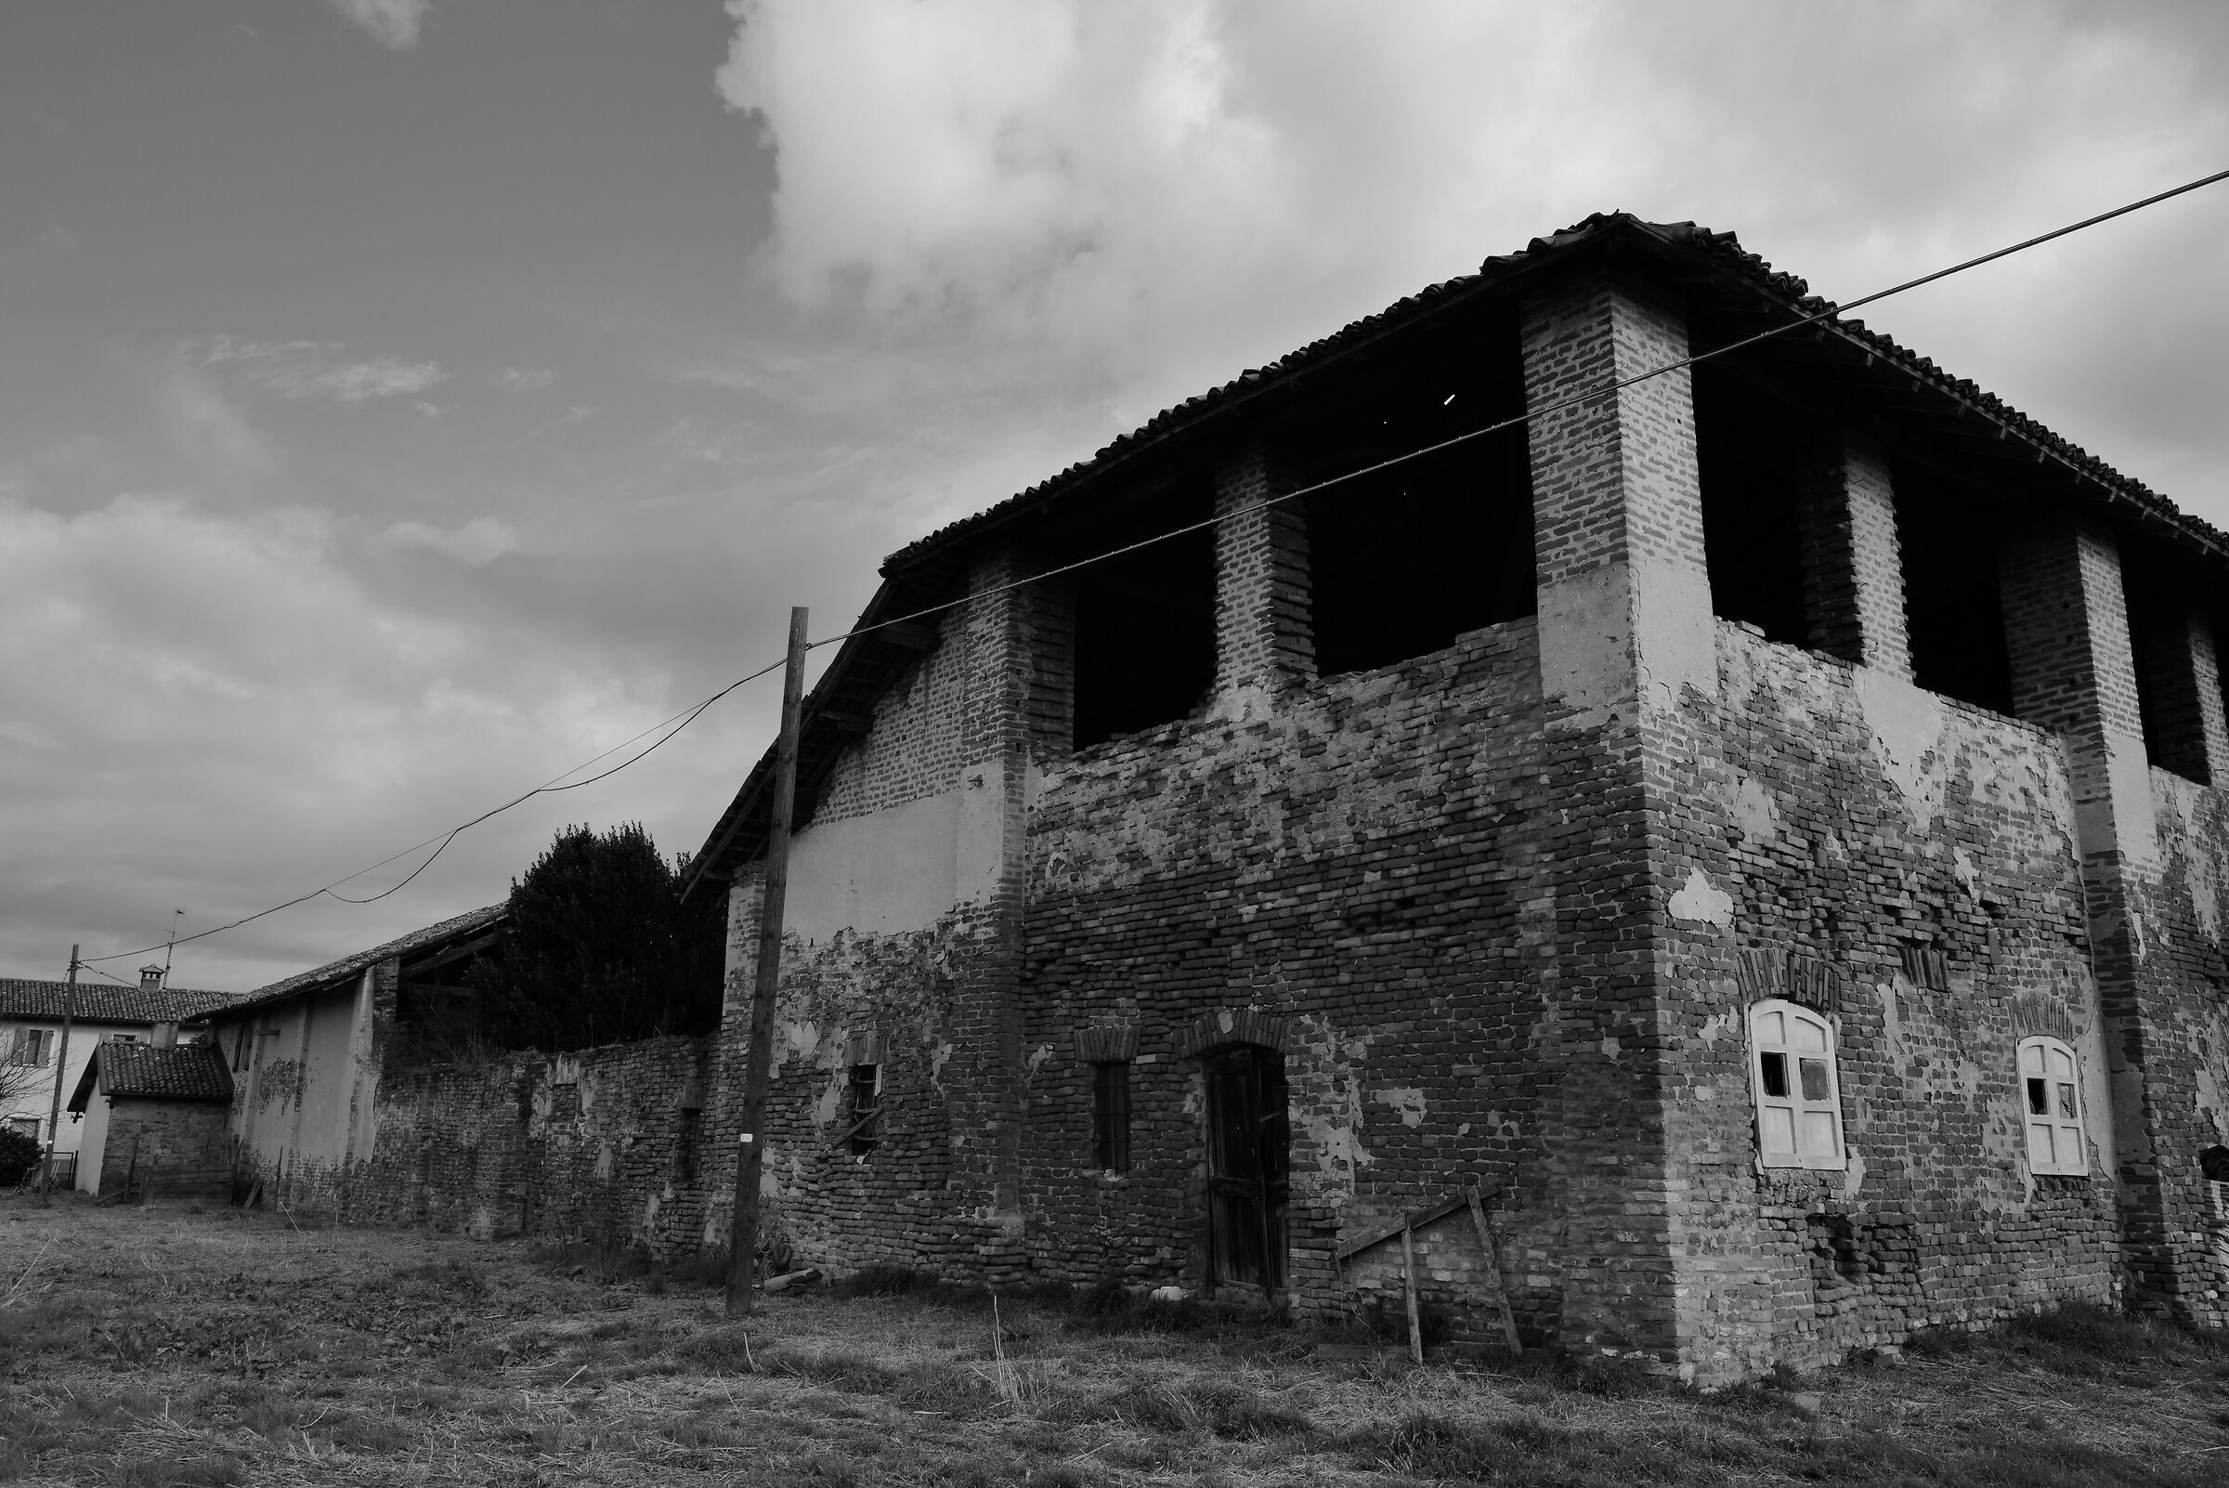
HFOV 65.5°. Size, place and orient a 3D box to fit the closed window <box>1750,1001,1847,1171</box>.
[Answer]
[{"bbox_3d":[4.625,2.317,11.789,1.063,1.135,0.100,11,-17,-37],"label":"closed window"}]

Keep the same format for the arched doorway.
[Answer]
[{"bbox_3d":[1.035,3.263,13.389,0.200,1.874,0.927,11,-17,-37],"label":"arched doorway"}]

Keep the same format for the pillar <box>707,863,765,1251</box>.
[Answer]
[{"bbox_3d":[-4.219,3.740,20.652,0.630,4.620,0.875,12,-18,-38],"label":"pillar"}]

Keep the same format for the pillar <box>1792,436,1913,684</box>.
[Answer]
[{"bbox_3d":[6.274,-1.539,14.792,0.840,2.030,0.476,12,-18,-38],"label":"pillar"}]

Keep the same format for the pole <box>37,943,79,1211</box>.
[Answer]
[{"bbox_3d":[-22.028,6.866,36.239,0.182,5.306,0.182,10,-17,-38],"label":"pole"}]

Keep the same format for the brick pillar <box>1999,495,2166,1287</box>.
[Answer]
[{"bbox_3d":[8.785,1.336,15.423,0.880,6.720,0.700,11,-17,-37],"label":"brick pillar"}]

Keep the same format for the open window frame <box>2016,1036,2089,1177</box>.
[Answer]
[{"bbox_3d":[8.042,3.103,14.917,1.106,1.183,0.091,12,-18,-38],"label":"open window frame"}]

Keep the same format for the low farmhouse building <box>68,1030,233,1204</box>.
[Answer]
[{"bbox_3d":[-20.834,8.119,37.446,2.555,3.325,3.360,12,-18,-38],"label":"low farmhouse building"}]

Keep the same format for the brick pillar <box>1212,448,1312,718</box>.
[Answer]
[{"bbox_3d":[1.242,-1.357,14.443,0.490,2.150,0.675,11,-17,-37],"label":"brick pillar"}]

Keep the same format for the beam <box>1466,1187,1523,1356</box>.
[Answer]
[{"bbox_3d":[2.443,3.366,11.114,0.060,1.099,0.075,19,-46,-31],"label":"beam"}]

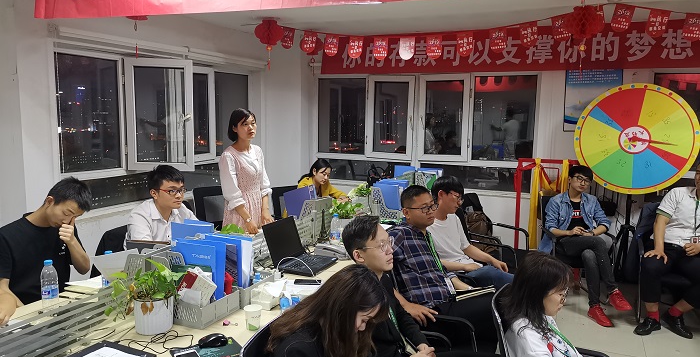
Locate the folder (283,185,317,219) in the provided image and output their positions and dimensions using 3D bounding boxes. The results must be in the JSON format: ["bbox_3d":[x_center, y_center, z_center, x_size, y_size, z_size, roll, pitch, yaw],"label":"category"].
[{"bbox_3d":[-0.309,0.235,3.789,0.220,0.310,0.090,-12,1,26],"label":"folder"}]

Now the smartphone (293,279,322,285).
[{"bbox_3d":[-0.211,0.528,2.768,0.145,0.009,0.071,1,7,1],"label":"smartphone"}]

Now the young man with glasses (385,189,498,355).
[{"bbox_3d":[0.570,0.666,2.960,0.800,1.235,0.540,4,8,25],"label":"young man with glasses"}]

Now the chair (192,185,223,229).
[{"bbox_3d":[-0.945,0.580,4.475,0.600,0.970,0.600,4,7,22],"label":"chair"}]

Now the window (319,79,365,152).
[{"bbox_3d":[-0.103,-0.744,6.543,0.622,0.889,0.060,4,8,25],"label":"window"}]

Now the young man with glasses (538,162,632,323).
[{"bbox_3d":[1.922,0.498,4.583,0.580,1.200,0.750,1,7,3],"label":"young man with glasses"}]

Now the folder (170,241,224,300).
[{"bbox_3d":[-0.640,0.417,2.277,0.235,0.310,0.050,4,7,22],"label":"folder"}]

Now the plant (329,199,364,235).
[{"bbox_3d":[-0.021,0.274,3.834,0.225,0.270,0.225,1,7,0],"label":"plant"}]

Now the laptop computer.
[{"bbox_3d":[-0.262,0.371,3.025,0.305,0.246,0.345,4,7,22],"label":"laptop computer"}]

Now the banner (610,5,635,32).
[{"bbox_3d":[2.358,-1.392,4.750,0.185,0.240,0.012,12,10,21],"label":"banner"}]

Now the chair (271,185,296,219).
[{"bbox_3d":[-0.353,0.560,4.773,0.600,0.960,0.600,4,7,22],"label":"chair"}]

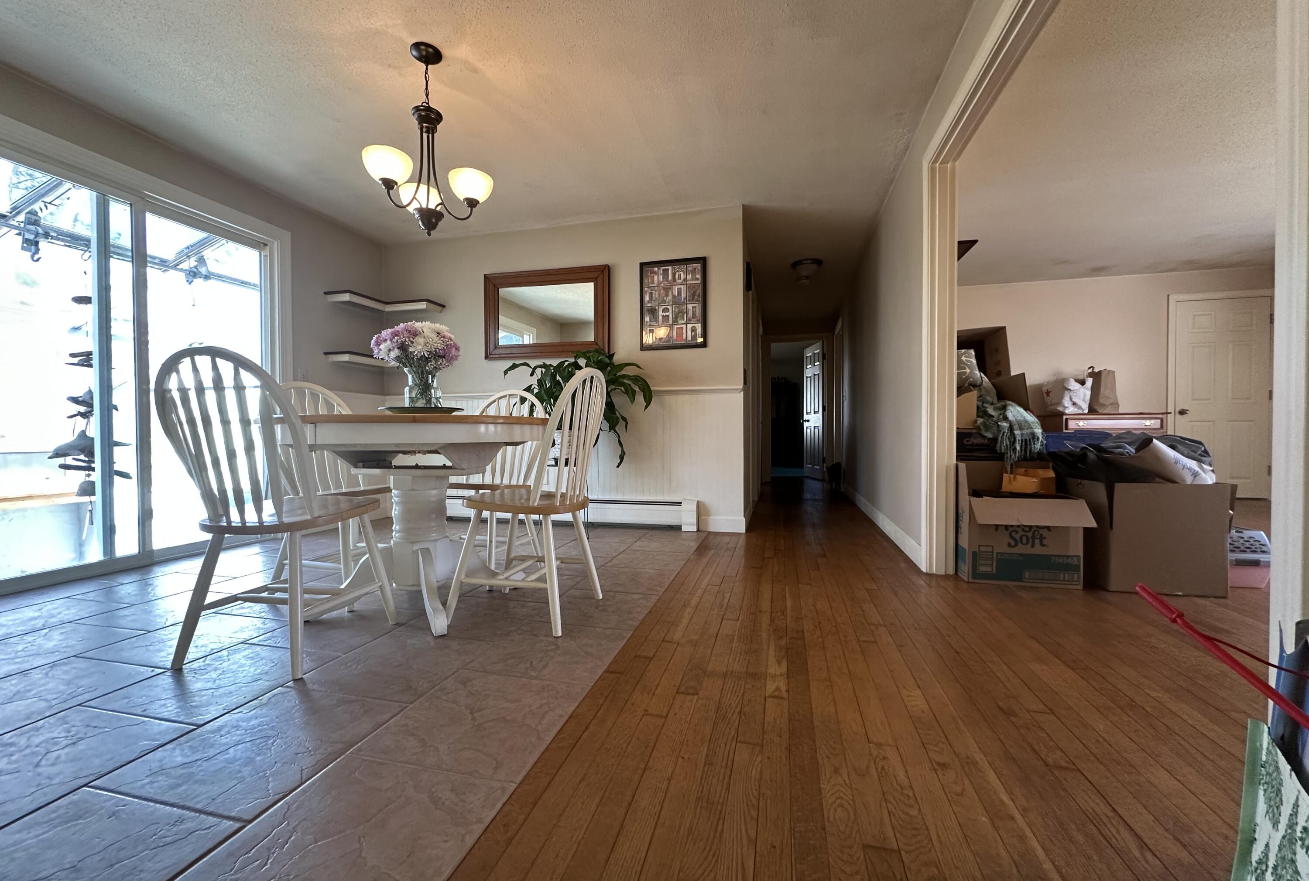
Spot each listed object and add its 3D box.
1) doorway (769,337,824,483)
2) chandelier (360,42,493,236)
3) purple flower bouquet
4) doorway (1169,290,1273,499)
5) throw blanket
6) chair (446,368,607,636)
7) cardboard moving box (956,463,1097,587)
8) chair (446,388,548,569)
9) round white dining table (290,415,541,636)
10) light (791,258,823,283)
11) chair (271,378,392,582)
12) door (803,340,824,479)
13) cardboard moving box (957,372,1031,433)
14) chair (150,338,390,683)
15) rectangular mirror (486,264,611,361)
[{"bbox_3d":[1.993,-0.415,7.476,0.750,1.970,0.130,0,1,13],"label":"doorway"},{"bbox_3d":[-0.913,-1.205,2.133,0.470,0.740,0.470,0,1,13],"label":"chandelier"},{"bbox_3d":[-0.929,-0.283,2.060,0.350,0.370,0.350,0,1,13],"label":"purple flower bouquet"},{"bbox_3d":[5.804,-0.428,5.441,0.800,2.050,0.050,0,1,13],"label":"doorway"},{"bbox_3d":[1.836,-0.052,2.747,0.285,0.380,0.280,0,1,13],"label":"throw blanket"},{"bbox_3d":[-0.473,0.193,2.050,0.510,0.933,0.455,0,1,13],"label":"chair"},{"bbox_3d":[1.681,0.382,2.457,0.450,0.530,0.430,0,1,16],"label":"cardboard moving box"},{"bbox_3d":[-0.837,0.189,2.608,0.455,0.928,0.510,0,1,19],"label":"chair"},{"bbox_3d":[-0.942,0.287,2.162,1.070,0.757,1.070,0,1,0],"label":"round white dining table"},{"bbox_3d":[1.412,-1.550,4.892,0.285,0.185,0.285,0,1,13],"label":"light"},{"bbox_3d":[-1.365,0.199,2.326,0.530,0.930,0.450,0,1,13],"label":"chair"},{"bbox_3d":[2.385,-0.440,7.937,0.045,2.000,0.740,0,1,-5],"label":"door"},{"bbox_3d":[2.166,-0.240,3.416,0.320,0.340,0.420,0,1,13],"label":"cardboard moving box"},{"bbox_3d":[-1.181,0.201,1.717,0.455,0.932,0.515,0,1,9],"label":"chair"},{"bbox_3d":[-0.802,-0.933,3.932,0.985,0.650,0.040,0,1,13],"label":"rectangular mirror"}]

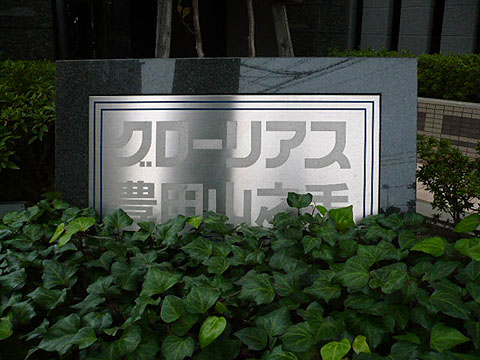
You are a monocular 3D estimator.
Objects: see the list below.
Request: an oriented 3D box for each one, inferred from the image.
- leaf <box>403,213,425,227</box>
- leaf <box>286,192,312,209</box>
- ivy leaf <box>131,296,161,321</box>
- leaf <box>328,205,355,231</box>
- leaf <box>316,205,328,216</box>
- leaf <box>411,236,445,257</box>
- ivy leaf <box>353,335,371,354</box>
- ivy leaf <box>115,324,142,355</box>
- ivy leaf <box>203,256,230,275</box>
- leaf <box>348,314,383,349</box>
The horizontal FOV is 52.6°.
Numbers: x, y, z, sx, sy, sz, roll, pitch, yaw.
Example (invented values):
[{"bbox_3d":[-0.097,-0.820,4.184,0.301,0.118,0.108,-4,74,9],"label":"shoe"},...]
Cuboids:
[{"bbox_3d":[0.611,0.140,1.708,0.076,0.018,0.063,8,47,7],"label":"leaf"},{"bbox_3d":[0.224,0.077,1.830,0.098,0.030,0.082,3,41,4],"label":"leaf"},{"bbox_3d":[-0.237,0.309,1.188,0.055,0.024,0.085,31,68,31],"label":"ivy leaf"},{"bbox_3d":[0.334,0.118,1.580,0.094,0.090,0.020,14,-3,1],"label":"leaf"},{"bbox_3d":[0.233,0.086,1.368,0.045,0.012,0.040,41,23,0],"label":"leaf"},{"bbox_3d":[0.570,0.207,1.469,0.117,0.025,0.097,-4,28,-8],"label":"leaf"},{"bbox_3d":[0.252,0.341,1.008,0.038,0.012,0.041,16,55,11],"label":"ivy leaf"},{"bbox_3d":[-0.233,0.334,1.017,0.060,0.016,0.060,20,51,1],"label":"ivy leaf"},{"bbox_3d":[-0.060,0.217,1.233,0.069,0.016,0.063,10,42,12],"label":"ivy leaf"},{"bbox_3d":[0.286,0.343,1.094,0.079,0.020,0.074,-6,57,-4],"label":"leaf"}]

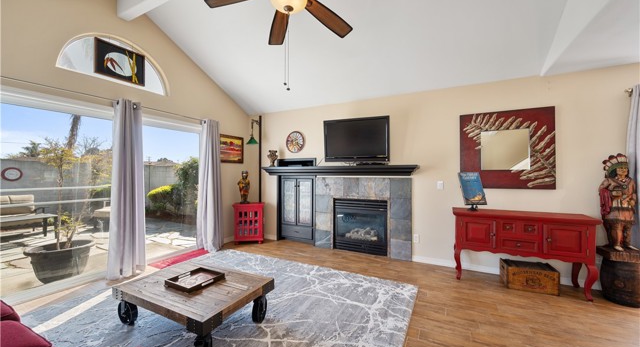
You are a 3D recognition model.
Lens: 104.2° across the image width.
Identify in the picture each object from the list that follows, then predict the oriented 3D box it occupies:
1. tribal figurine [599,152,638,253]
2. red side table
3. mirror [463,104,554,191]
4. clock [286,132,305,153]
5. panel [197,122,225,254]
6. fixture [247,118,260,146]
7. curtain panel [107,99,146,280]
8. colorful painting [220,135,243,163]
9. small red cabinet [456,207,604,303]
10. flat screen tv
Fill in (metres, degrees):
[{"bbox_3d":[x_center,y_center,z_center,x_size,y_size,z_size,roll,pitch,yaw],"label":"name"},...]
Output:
[{"bbox_3d":[3.022,0.278,2.523,0.220,0.960,0.200,0,0,27],"label":"tribal figurine"},{"bbox_3d":[-1.288,0.916,4.590,0.540,0.700,0.340,0,0,-9],"label":"red side table"},{"bbox_3d":[2.307,-0.293,3.103,0.970,0.965,0.045,0,0,27],"label":"mirror"},{"bbox_3d":[-0.446,-0.567,4.505,0.385,0.390,0.045,0,0,27],"label":"clock"},{"bbox_3d":[-1.775,0.192,4.054,0.190,2.120,0.400,0,0,27],"label":"panel"},{"bbox_3d":[-1.255,-0.796,4.720,0.270,0.500,0.220,0,0,-40],"label":"fixture"},{"bbox_3d":[-2.334,0.177,3.021,0.160,2.120,0.380,0,0,27],"label":"curtain panel"},{"bbox_3d":[-1.624,-0.435,4.581,0.035,0.500,0.640,0,0,27],"label":"colorful painting"},{"bbox_3d":[2.258,0.863,2.869,1.280,0.810,0.420,0,0,27],"label":"small red cabinet"},{"bbox_3d":[0.542,-0.467,3.811,1.040,0.730,0.200,0,0,27],"label":"flat screen tv"}]

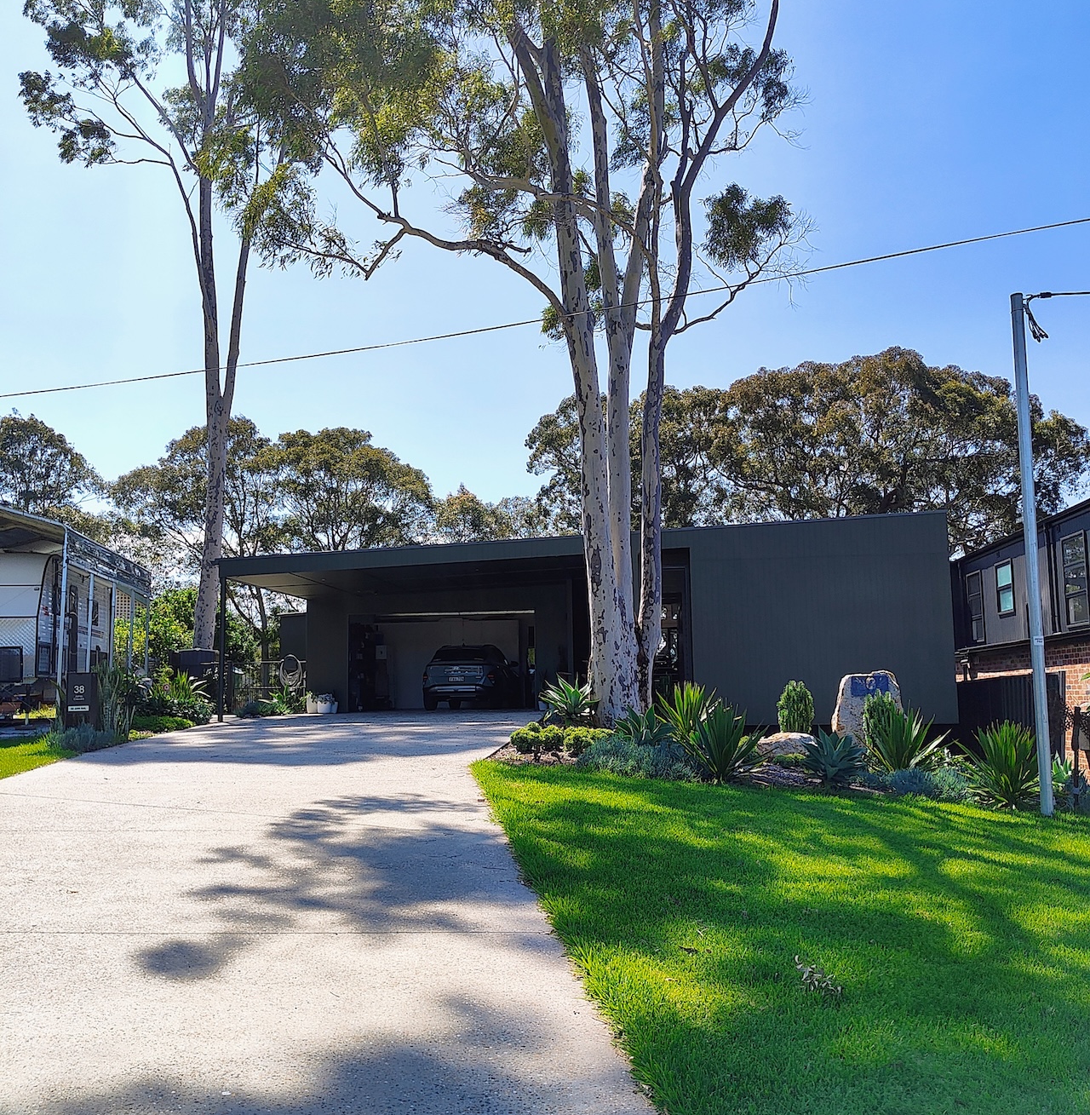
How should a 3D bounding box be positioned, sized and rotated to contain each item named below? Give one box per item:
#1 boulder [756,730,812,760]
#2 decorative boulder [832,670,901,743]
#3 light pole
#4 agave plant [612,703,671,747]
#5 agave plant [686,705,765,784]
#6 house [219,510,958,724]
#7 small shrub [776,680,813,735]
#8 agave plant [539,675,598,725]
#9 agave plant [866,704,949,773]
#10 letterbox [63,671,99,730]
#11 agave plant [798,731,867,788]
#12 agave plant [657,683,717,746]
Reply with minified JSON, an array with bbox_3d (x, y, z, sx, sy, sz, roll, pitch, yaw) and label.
[{"bbox_3d":[3.013,2.385,13.200,0.700,0.380,0.550,-1,-6,0],"label":"boulder"},{"bbox_3d":[4.378,2.050,14.300,0.930,1.000,0.550,-1,-6,6],"label":"decorative boulder"},{"bbox_3d":[5.188,-0.111,11.214,0.125,5.600,0.125,-1,-6,0],"label":"light pole"},{"bbox_3d":[1.193,2.058,12.900,0.710,0.570,0.700,-1,-6,0],"label":"agave plant"},{"bbox_3d":[1.989,2.071,11.600,0.860,0.820,0.840,-1,-6,0],"label":"agave plant"},{"bbox_3d":[1.344,1.927,25.802,13.550,3.750,13.000,-1,-6,7],"label":"house"},{"bbox_3d":[3.411,2.050,14.300,0.490,0.780,0.480,-1,-6,0],"label":"small shrub"},{"bbox_3d":[0.350,2.162,15.800,0.870,0.750,0.850,-1,-6,0],"label":"agave plant"},{"bbox_3d":[4.176,2.101,12.100,0.940,0.800,0.900,-1,-6,0],"label":"agave plant"},{"bbox_3d":[-6.885,2.185,15.600,0.340,0.980,0.280,-1,-6,1],"label":"letterbox"},{"bbox_3d":[3.120,2.189,11.400,0.740,0.580,0.720,-1,-6,0],"label":"agave plant"},{"bbox_3d":[1.738,1.923,12.700,0.820,0.800,0.800,-1,-6,0],"label":"agave plant"}]

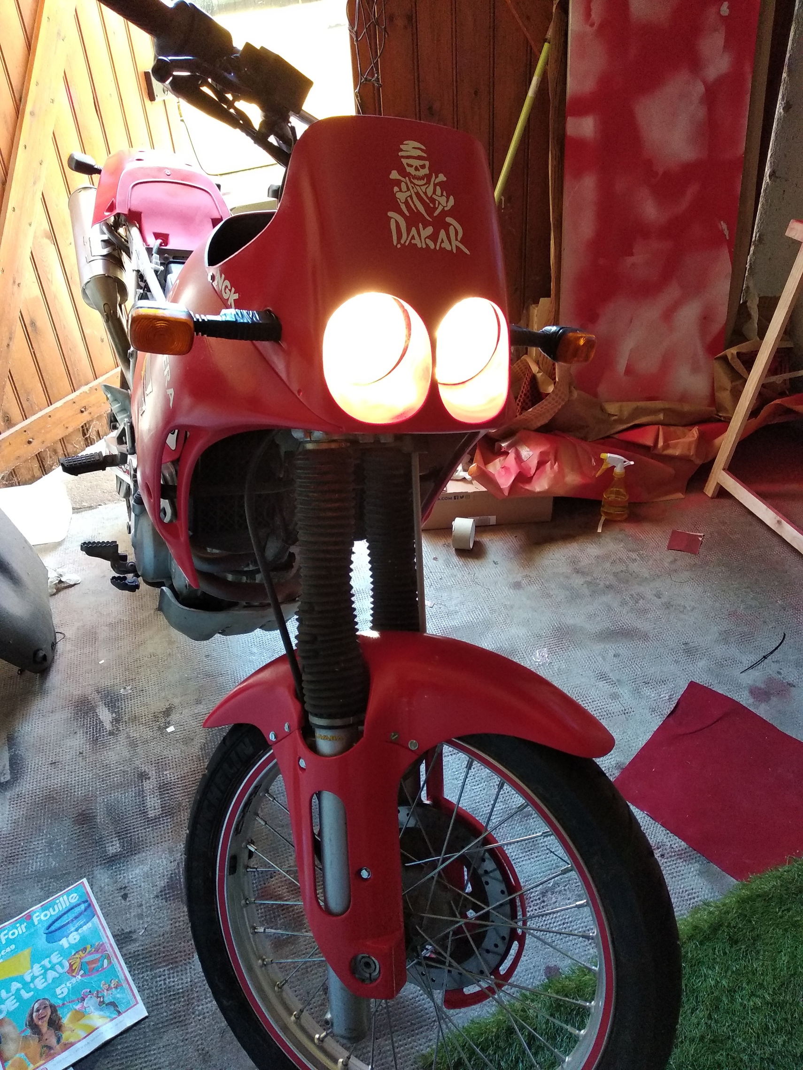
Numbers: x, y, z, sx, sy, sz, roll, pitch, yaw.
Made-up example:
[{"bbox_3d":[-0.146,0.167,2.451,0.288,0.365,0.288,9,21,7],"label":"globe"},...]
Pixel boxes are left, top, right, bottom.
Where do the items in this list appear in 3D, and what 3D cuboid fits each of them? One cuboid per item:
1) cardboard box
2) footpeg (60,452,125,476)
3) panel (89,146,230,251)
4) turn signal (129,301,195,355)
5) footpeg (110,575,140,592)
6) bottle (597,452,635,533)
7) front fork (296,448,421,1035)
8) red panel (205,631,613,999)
[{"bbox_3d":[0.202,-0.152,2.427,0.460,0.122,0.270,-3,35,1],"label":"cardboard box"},{"bbox_3d":[-0.681,-0.156,1.773,0.135,0.033,0.045,-4,32,-26],"label":"footpeg"},{"bbox_3d":[-0.593,-0.829,1.976,0.296,0.190,0.380,-4,32,-26],"label":"panel"},{"bbox_3d":[-0.235,-0.204,0.790,0.059,0.044,0.043,-4,32,-26],"label":"turn signal"},{"bbox_3d":[-0.549,0.096,1.596,0.060,0.025,0.035,-4,32,-26],"label":"footpeg"},{"bbox_3d":[0.613,-0.148,2.306,0.105,0.206,0.081,-3,35,2],"label":"bottle"},{"bbox_3d":[-0.032,0.213,1.052,0.085,0.805,0.255,0,5,24],"label":"front fork"},{"bbox_3d":[-0.022,0.328,1.056,0.560,0.430,0.255,13,10,22],"label":"red panel"}]

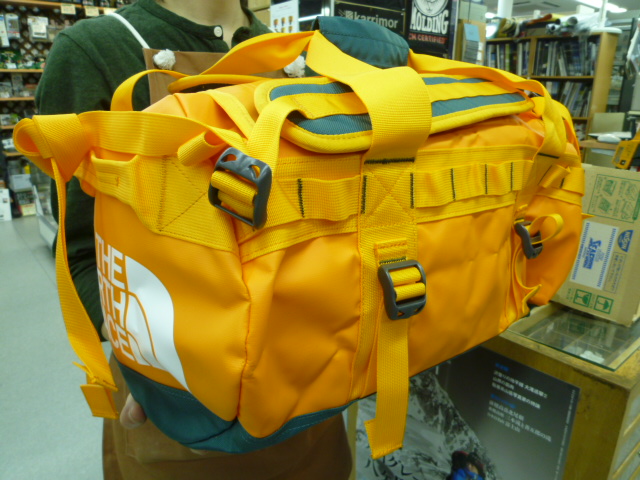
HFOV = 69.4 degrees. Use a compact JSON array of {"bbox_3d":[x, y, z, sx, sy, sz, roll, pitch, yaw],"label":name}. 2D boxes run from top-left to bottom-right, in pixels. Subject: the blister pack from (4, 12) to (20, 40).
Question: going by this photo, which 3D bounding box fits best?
[{"bbox_3d":[-2.925,-2.034,4.400,0.104,0.220,0.030,-8,19,-24],"label":"blister pack"}]

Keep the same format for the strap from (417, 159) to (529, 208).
[{"bbox_3d":[0.198,-0.072,0.571,0.225,0.038,0.014,-10,20,-34],"label":"strap"}]

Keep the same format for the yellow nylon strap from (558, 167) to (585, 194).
[{"bbox_3d":[0.376,-0.089,0.690,0.045,0.036,0.014,-10,20,-34],"label":"yellow nylon strap"}]

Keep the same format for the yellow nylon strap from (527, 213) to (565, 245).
[{"bbox_3d":[0.302,-0.015,0.620,0.040,0.036,0.035,-10,20,-34],"label":"yellow nylon strap"}]

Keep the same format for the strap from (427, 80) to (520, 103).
[{"bbox_3d":[0.238,-0.224,0.693,0.230,0.012,0.040,-16,57,-33],"label":"strap"}]

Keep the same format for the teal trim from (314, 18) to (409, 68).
[{"bbox_3d":[0.056,-0.265,0.620,0.125,0.055,0.060,-2,16,-36],"label":"teal trim"}]

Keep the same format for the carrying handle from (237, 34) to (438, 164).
[{"bbox_3d":[0.031,-0.164,0.554,0.150,0.145,0.220,-10,20,-34],"label":"carrying handle"}]

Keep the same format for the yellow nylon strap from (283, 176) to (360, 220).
[{"bbox_3d":[0.002,-0.039,0.435,0.089,0.038,0.012,-10,20,-34],"label":"yellow nylon strap"}]

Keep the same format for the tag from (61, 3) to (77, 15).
[{"bbox_3d":[-2.122,-1.953,3.900,0.127,0.087,0.008,-14,23,-37],"label":"tag"}]

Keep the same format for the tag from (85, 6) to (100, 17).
[{"bbox_3d":[-1.994,-2.002,4.050,0.123,0.087,0.008,-14,23,-37],"label":"tag"}]

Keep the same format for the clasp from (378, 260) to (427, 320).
[{"bbox_3d":[0.087,0.053,0.488,0.050,0.058,0.018,-10,20,-34],"label":"clasp"}]

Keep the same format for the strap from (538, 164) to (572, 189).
[{"bbox_3d":[0.336,-0.091,0.660,0.052,0.036,0.020,-10,20,-34],"label":"strap"}]

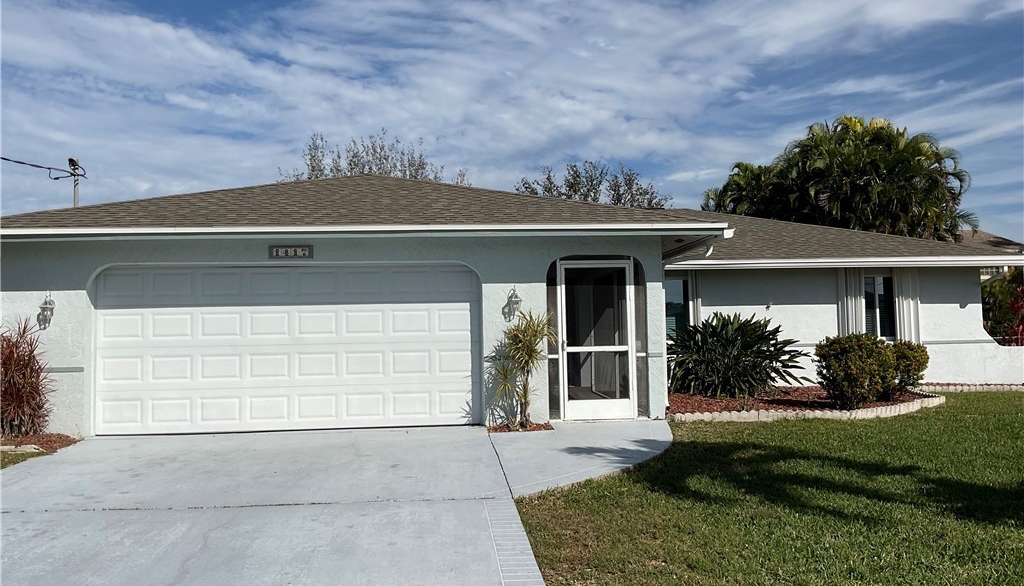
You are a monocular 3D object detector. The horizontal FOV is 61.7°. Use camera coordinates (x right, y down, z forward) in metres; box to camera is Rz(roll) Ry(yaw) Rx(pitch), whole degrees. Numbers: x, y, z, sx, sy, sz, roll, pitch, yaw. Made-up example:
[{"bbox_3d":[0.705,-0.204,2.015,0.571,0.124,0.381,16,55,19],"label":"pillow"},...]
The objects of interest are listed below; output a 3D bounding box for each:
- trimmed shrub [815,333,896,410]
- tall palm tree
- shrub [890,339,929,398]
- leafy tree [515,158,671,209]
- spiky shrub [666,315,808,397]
[{"bbox_3d":[4.504,1.017,11.250,1.070,1.000,1.050,-1,-3,-5],"label":"trimmed shrub"},{"bbox_3d":[10.689,-1.759,28.000,8.700,8.200,7.500,-1,-3,-5],"label":"tall palm tree"},{"bbox_3d":[5.962,1.144,13.200,0.880,0.890,0.880,-1,-3,-5],"label":"shrub"},{"bbox_3d":[3.135,-1.240,33.000,6.300,8.000,6.000,-1,-3,-5],"label":"leafy tree"},{"bbox_3d":[3.668,1.019,14.400,2.500,1.380,2.100,-1,-3,-5],"label":"spiky shrub"}]

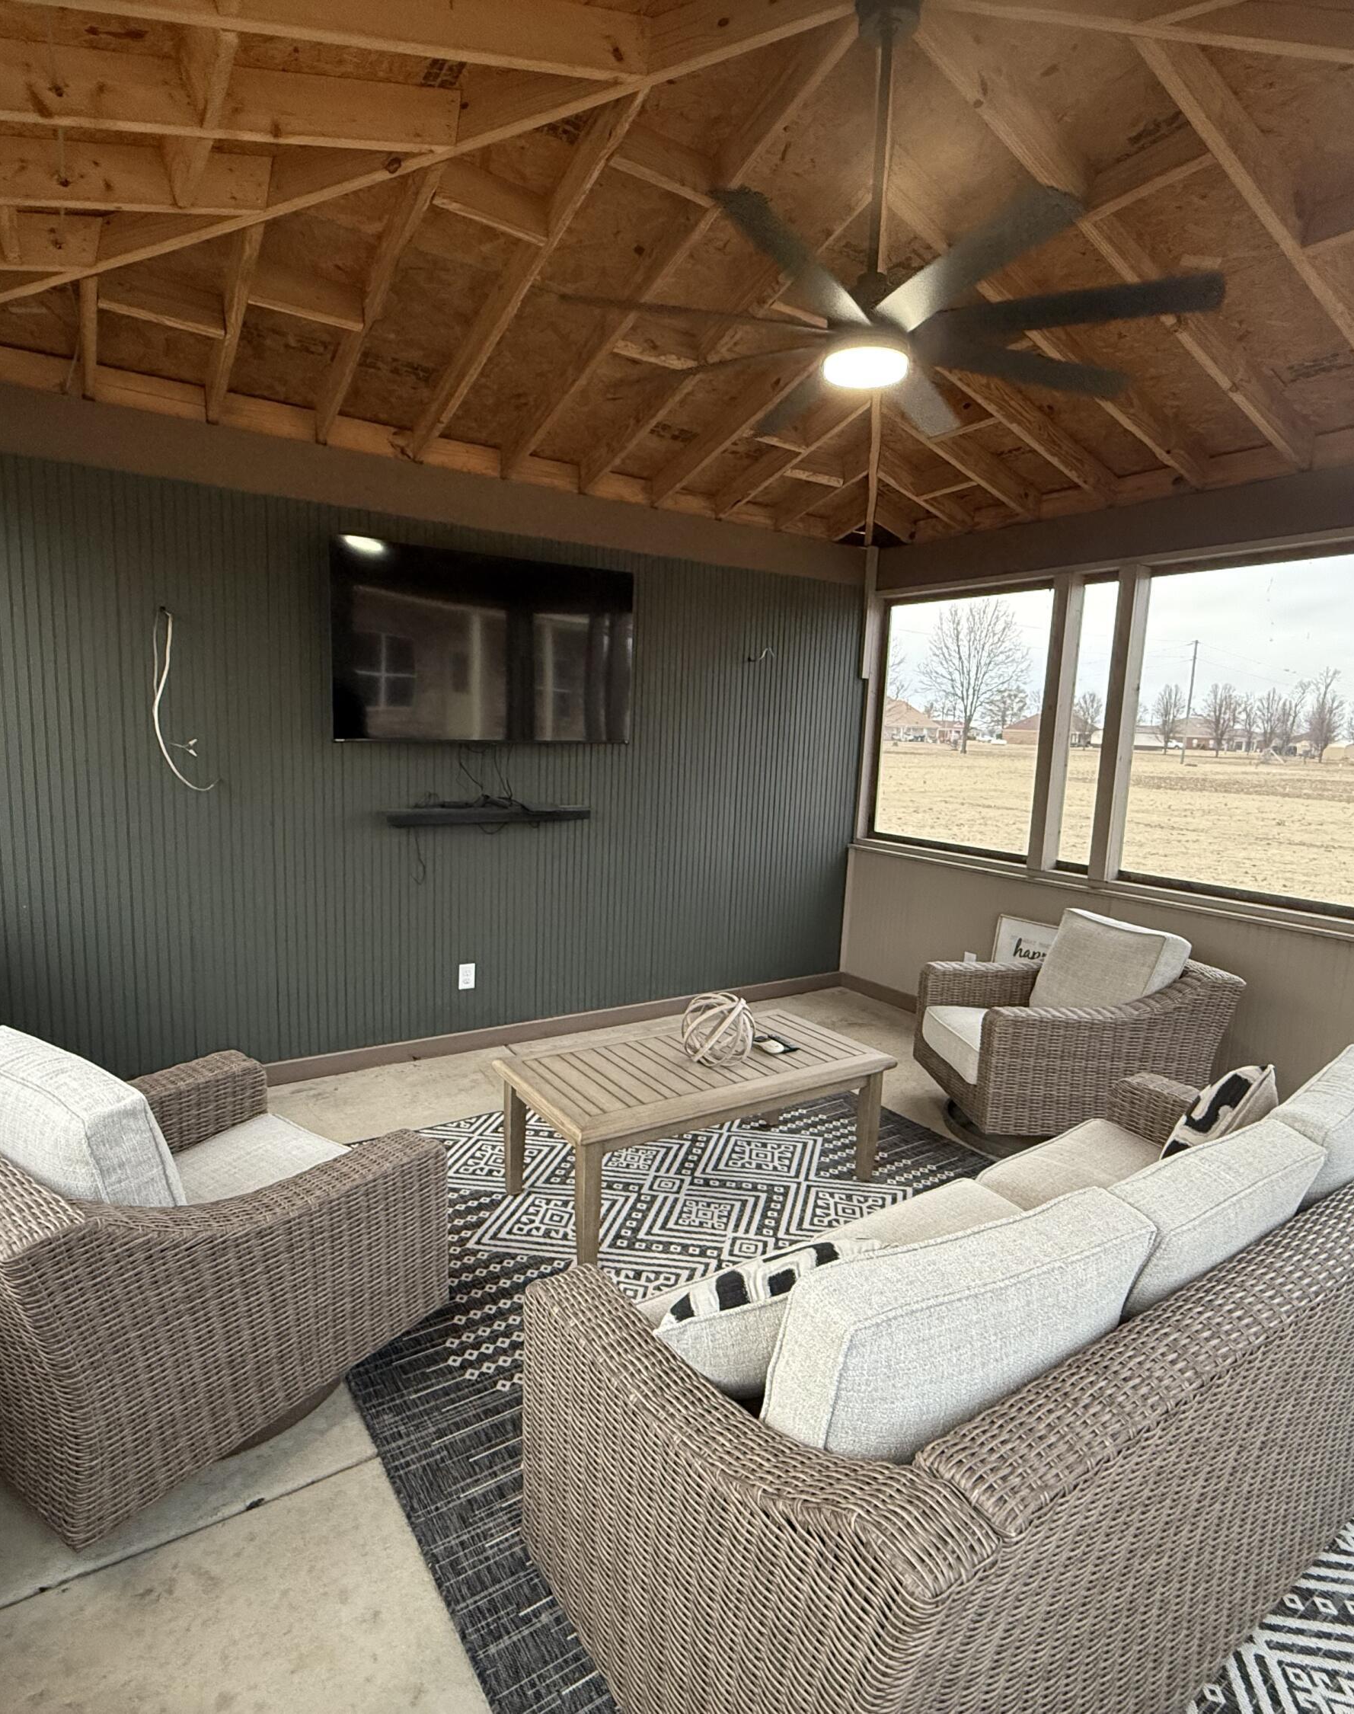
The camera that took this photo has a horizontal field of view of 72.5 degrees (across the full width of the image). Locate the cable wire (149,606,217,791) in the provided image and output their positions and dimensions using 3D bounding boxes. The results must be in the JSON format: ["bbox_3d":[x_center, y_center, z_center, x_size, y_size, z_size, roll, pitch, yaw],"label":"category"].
[{"bbox_3d":[-1.950,-0.613,3.641,0.216,0.714,0.060,-3,10,-33],"label":"cable wire"}]

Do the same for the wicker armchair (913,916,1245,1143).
[{"bbox_3d":[1.571,0.712,3.796,0.950,0.880,0.890,2,8,-3],"label":"wicker armchair"}]

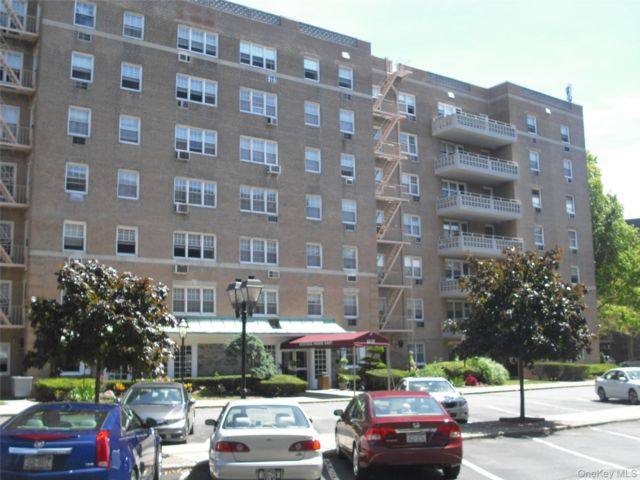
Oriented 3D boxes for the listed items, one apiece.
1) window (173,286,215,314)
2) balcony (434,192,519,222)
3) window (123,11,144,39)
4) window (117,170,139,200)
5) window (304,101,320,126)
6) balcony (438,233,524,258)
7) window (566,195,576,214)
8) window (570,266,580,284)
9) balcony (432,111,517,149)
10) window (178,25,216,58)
[{"bbox_3d":[-6.402,3.098,35.804,2.357,1.384,0.150,5,-11,-33],"label":"window"},{"bbox_3d":[11.130,-2.176,48.900,5.975,1.086,2.169,5,-11,-33],"label":"balcony"},{"bbox_3d":[-9.371,-10.789,35.337,1.044,1.388,0.150,5,-11,-33],"label":"window"},{"bbox_3d":[-9.493,-2.724,34.870,1.041,1.418,0.150,5,-11,-33],"label":"window"},{"bbox_3d":[-0.481,-7.455,41.694,1.063,1.384,0.150,5,-11,-33],"label":"window"},{"bbox_3d":[10.980,0.520,47.690,5.740,1.300,2.200,5,-11,-32],"label":"balcony"},{"bbox_3d":[19.050,-2.722,53.369,0.982,1.356,0.150,5,-11,-33],"label":"window"},{"bbox_3d":[19.404,2.754,53.242,0.927,1.384,0.150,5,-11,-33],"label":"window"},{"bbox_3d":[11.095,-7.812,50.176,6.038,1.079,2.278,5,-11,-33],"label":"balcony"},{"bbox_3d":[-6.505,-10.610,37.510,2.300,1.370,0.150,5,-11,-32],"label":"window"}]

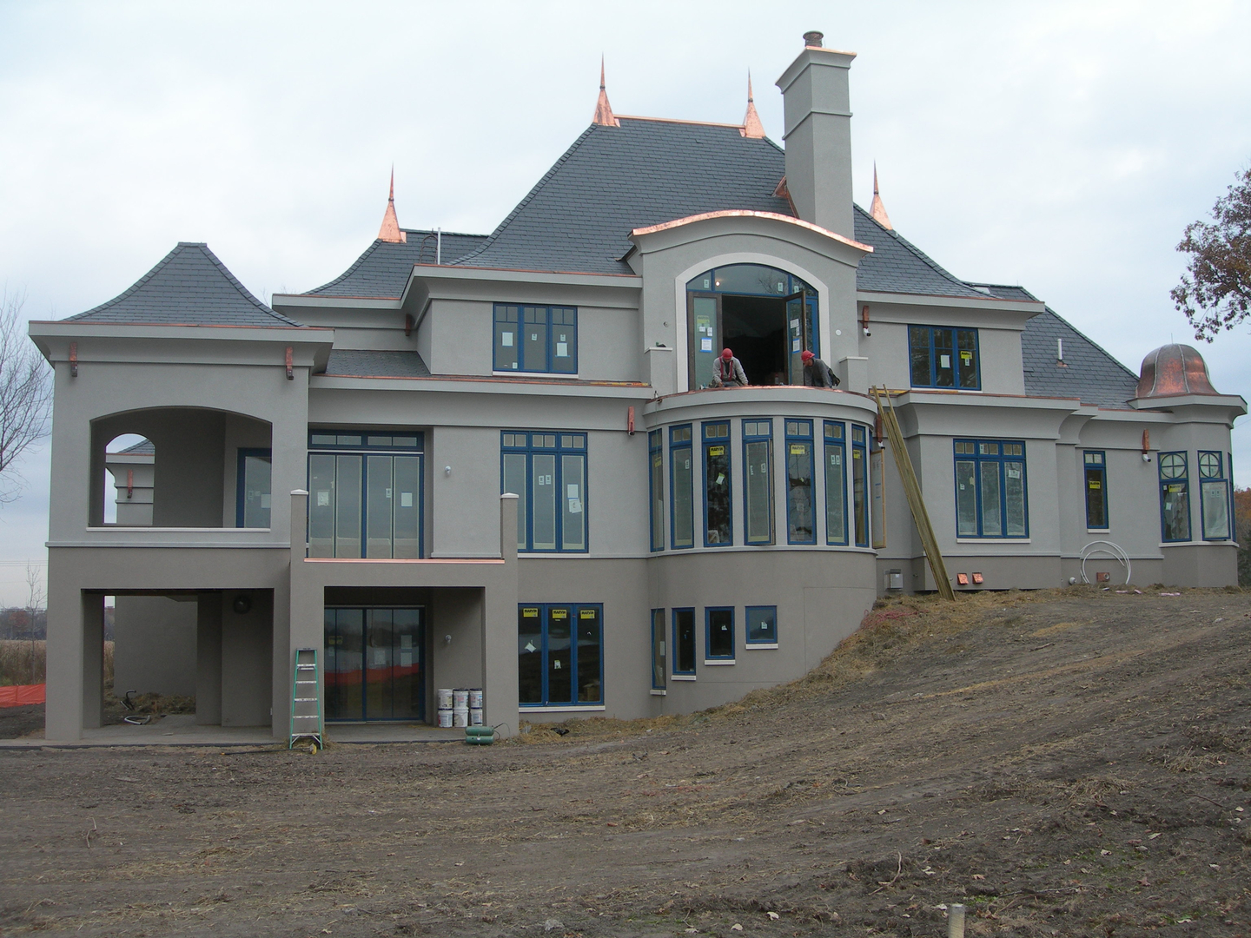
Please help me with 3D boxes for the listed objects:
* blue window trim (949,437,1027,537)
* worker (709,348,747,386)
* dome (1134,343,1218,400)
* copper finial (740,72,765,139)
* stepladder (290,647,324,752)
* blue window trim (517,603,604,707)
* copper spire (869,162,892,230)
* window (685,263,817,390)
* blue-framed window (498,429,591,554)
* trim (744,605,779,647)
[{"bbox_3d":[8.356,0.465,31.376,1.825,2.244,0.150,1,-6,-15],"label":"blue window trim"},{"bbox_3d":[2.121,-1.996,28.239,0.750,1.028,0.750,-1,-6,4],"label":"worker"},{"bbox_3d":[14.113,-2.430,35.489,2.280,1.564,2.280,1,-6,-15],"label":"dome"},{"bbox_3d":[3.389,-9.667,36.277,0.620,1.884,0.620,1,-6,-15],"label":"copper finial"},{"bbox_3d":[-5.725,4.129,24.653,0.580,1.800,0.220,0,-19,-15],"label":"stepladder"},{"bbox_3d":[-1.393,3.915,28.979,1.910,2.155,0.150,1,-6,-15],"label":"blue window trim"},{"bbox_3d":[6.703,-7.178,36.164,0.620,1.916,0.620,1,-6,-15],"label":"copper spire"},{"bbox_3d":[2.834,-3.038,30.657,3.137,3.107,0.220,1,-6,-15],"label":"window"},{"bbox_3d":[-1.714,0.495,29.246,1.886,2.589,0.150,1,-6,-15],"label":"blue-framed window"},{"bbox_3d":[2.729,3.147,27.546,0.633,0.760,0.140,-1,-6,4],"label":"trim"}]

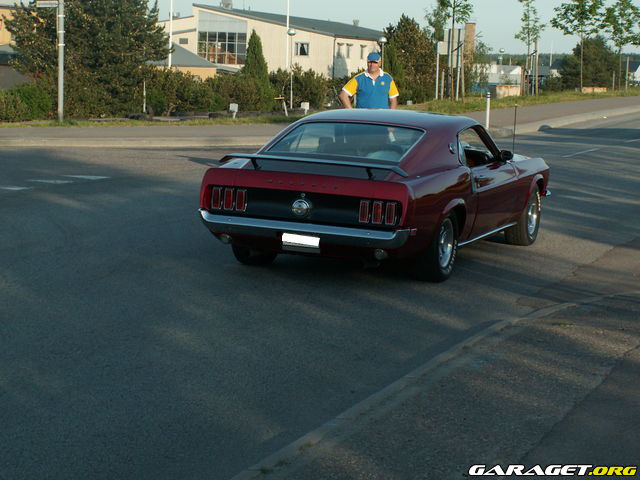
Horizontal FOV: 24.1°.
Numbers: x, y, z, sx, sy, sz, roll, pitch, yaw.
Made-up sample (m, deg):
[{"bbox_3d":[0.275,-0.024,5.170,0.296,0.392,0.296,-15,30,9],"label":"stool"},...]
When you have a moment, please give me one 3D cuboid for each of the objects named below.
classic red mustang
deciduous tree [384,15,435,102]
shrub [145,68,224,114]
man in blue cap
[{"bbox_3d":[0.743,-0.487,13.364,1.830,1.280,4.760,5,7,22],"label":"classic red mustang"},{"bbox_3d":[3.705,-7.493,62.000,2.100,3.700,2.100,2,7,3],"label":"deciduous tree"},{"bbox_3d":[-4.042,-4.447,45.000,2.350,1.400,1.900,1,7,-5],"label":"shrub"},{"bbox_3d":[0.631,-1.557,19.708,0.780,1.820,0.380,2,7,5],"label":"man in blue cap"}]

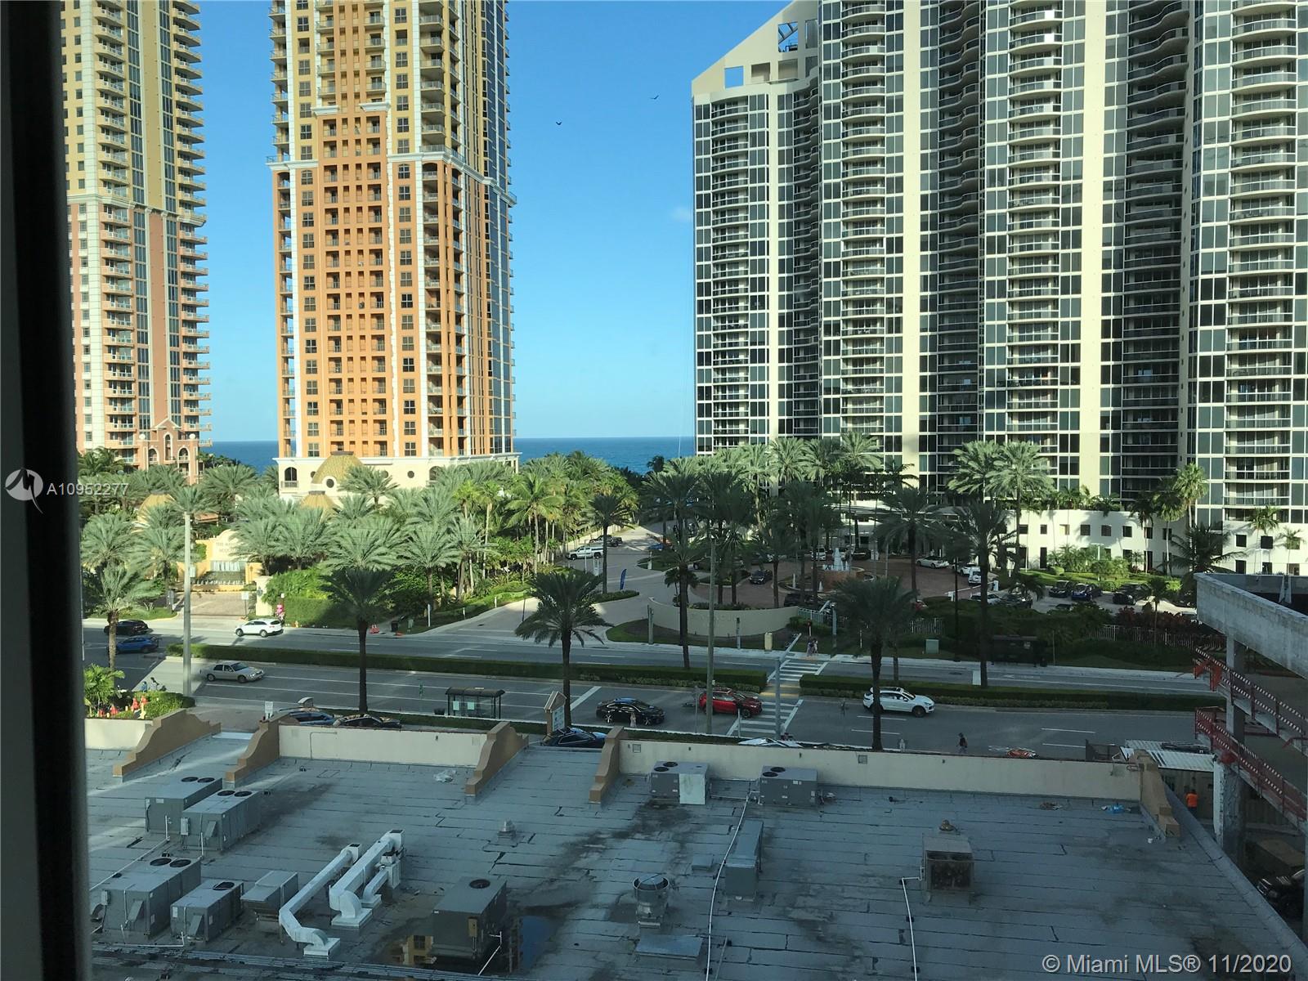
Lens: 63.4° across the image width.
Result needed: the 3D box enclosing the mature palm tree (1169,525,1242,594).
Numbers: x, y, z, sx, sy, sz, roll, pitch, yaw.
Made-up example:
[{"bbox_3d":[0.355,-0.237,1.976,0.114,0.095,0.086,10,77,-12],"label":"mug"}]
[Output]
[{"bbox_3d":[54.204,8.699,104.632,7.400,10.500,7.400,-1,3,0],"label":"mature palm tree"}]

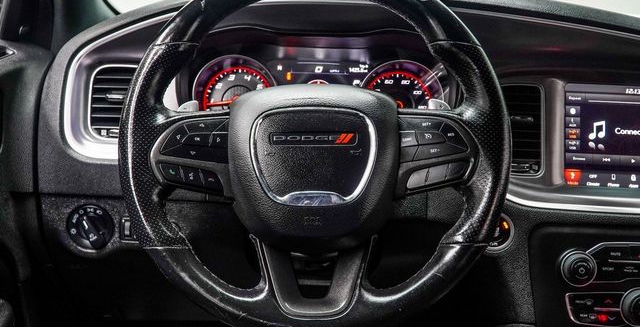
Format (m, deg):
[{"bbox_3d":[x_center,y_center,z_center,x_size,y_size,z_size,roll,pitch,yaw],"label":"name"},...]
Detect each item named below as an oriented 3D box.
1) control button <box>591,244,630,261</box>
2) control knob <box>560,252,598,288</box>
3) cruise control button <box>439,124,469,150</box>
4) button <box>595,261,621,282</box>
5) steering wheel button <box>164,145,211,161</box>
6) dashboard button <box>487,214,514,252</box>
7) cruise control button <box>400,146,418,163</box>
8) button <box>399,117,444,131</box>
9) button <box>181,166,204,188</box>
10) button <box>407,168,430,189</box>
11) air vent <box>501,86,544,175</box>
[{"bbox_3d":[0.355,0.108,0.845,0.046,0.020,0.010,0,-14,0],"label":"control button"},{"bbox_3d":[0.313,0.127,0.838,0.045,0.044,0.022,1,-4,4],"label":"control knob"},{"bbox_3d":[0.135,-0.027,0.695,0.030,0.029,0.008,1,-7,0],"label":"cruise control button"},{"bbox_3d":[0.352,0.132,0.848,0.032,0.027,0.008,1,-4,4],"label":"button"},{"bbox_3d":[-0.131,-0.010,0.688,0.050,0.017,0.010,0,-11,0],"label":"steering wheel button"},{"bbox_3d":[0.209,0.084,0.830,0.049,0.049,0.015,1,-4,2],"label":"dashboard button"},{"bbox_3d":[0.089,-0.009,0.687,0.018,0.016,0.010,0,-11,0],"label":"cruise control button"},{"bbox_3d":[0.102,-0.040,0.693,0.042,0.015,0.010,0,-11,0],"label":"button"},{"bbox_3d":[-0.127,0.013,0.695,0.023,0.021,0.008,1,-7,0],"label":"button"},{"bbox_3d":[0.096,0.015,0.683,0.022,0.020,0.010,0,-11,0],"label":"button"},{"bbox_3d":[0.247,-0.041,0.855,0.057,0.113,0.030,1,2,0],"label":"air vent"}]

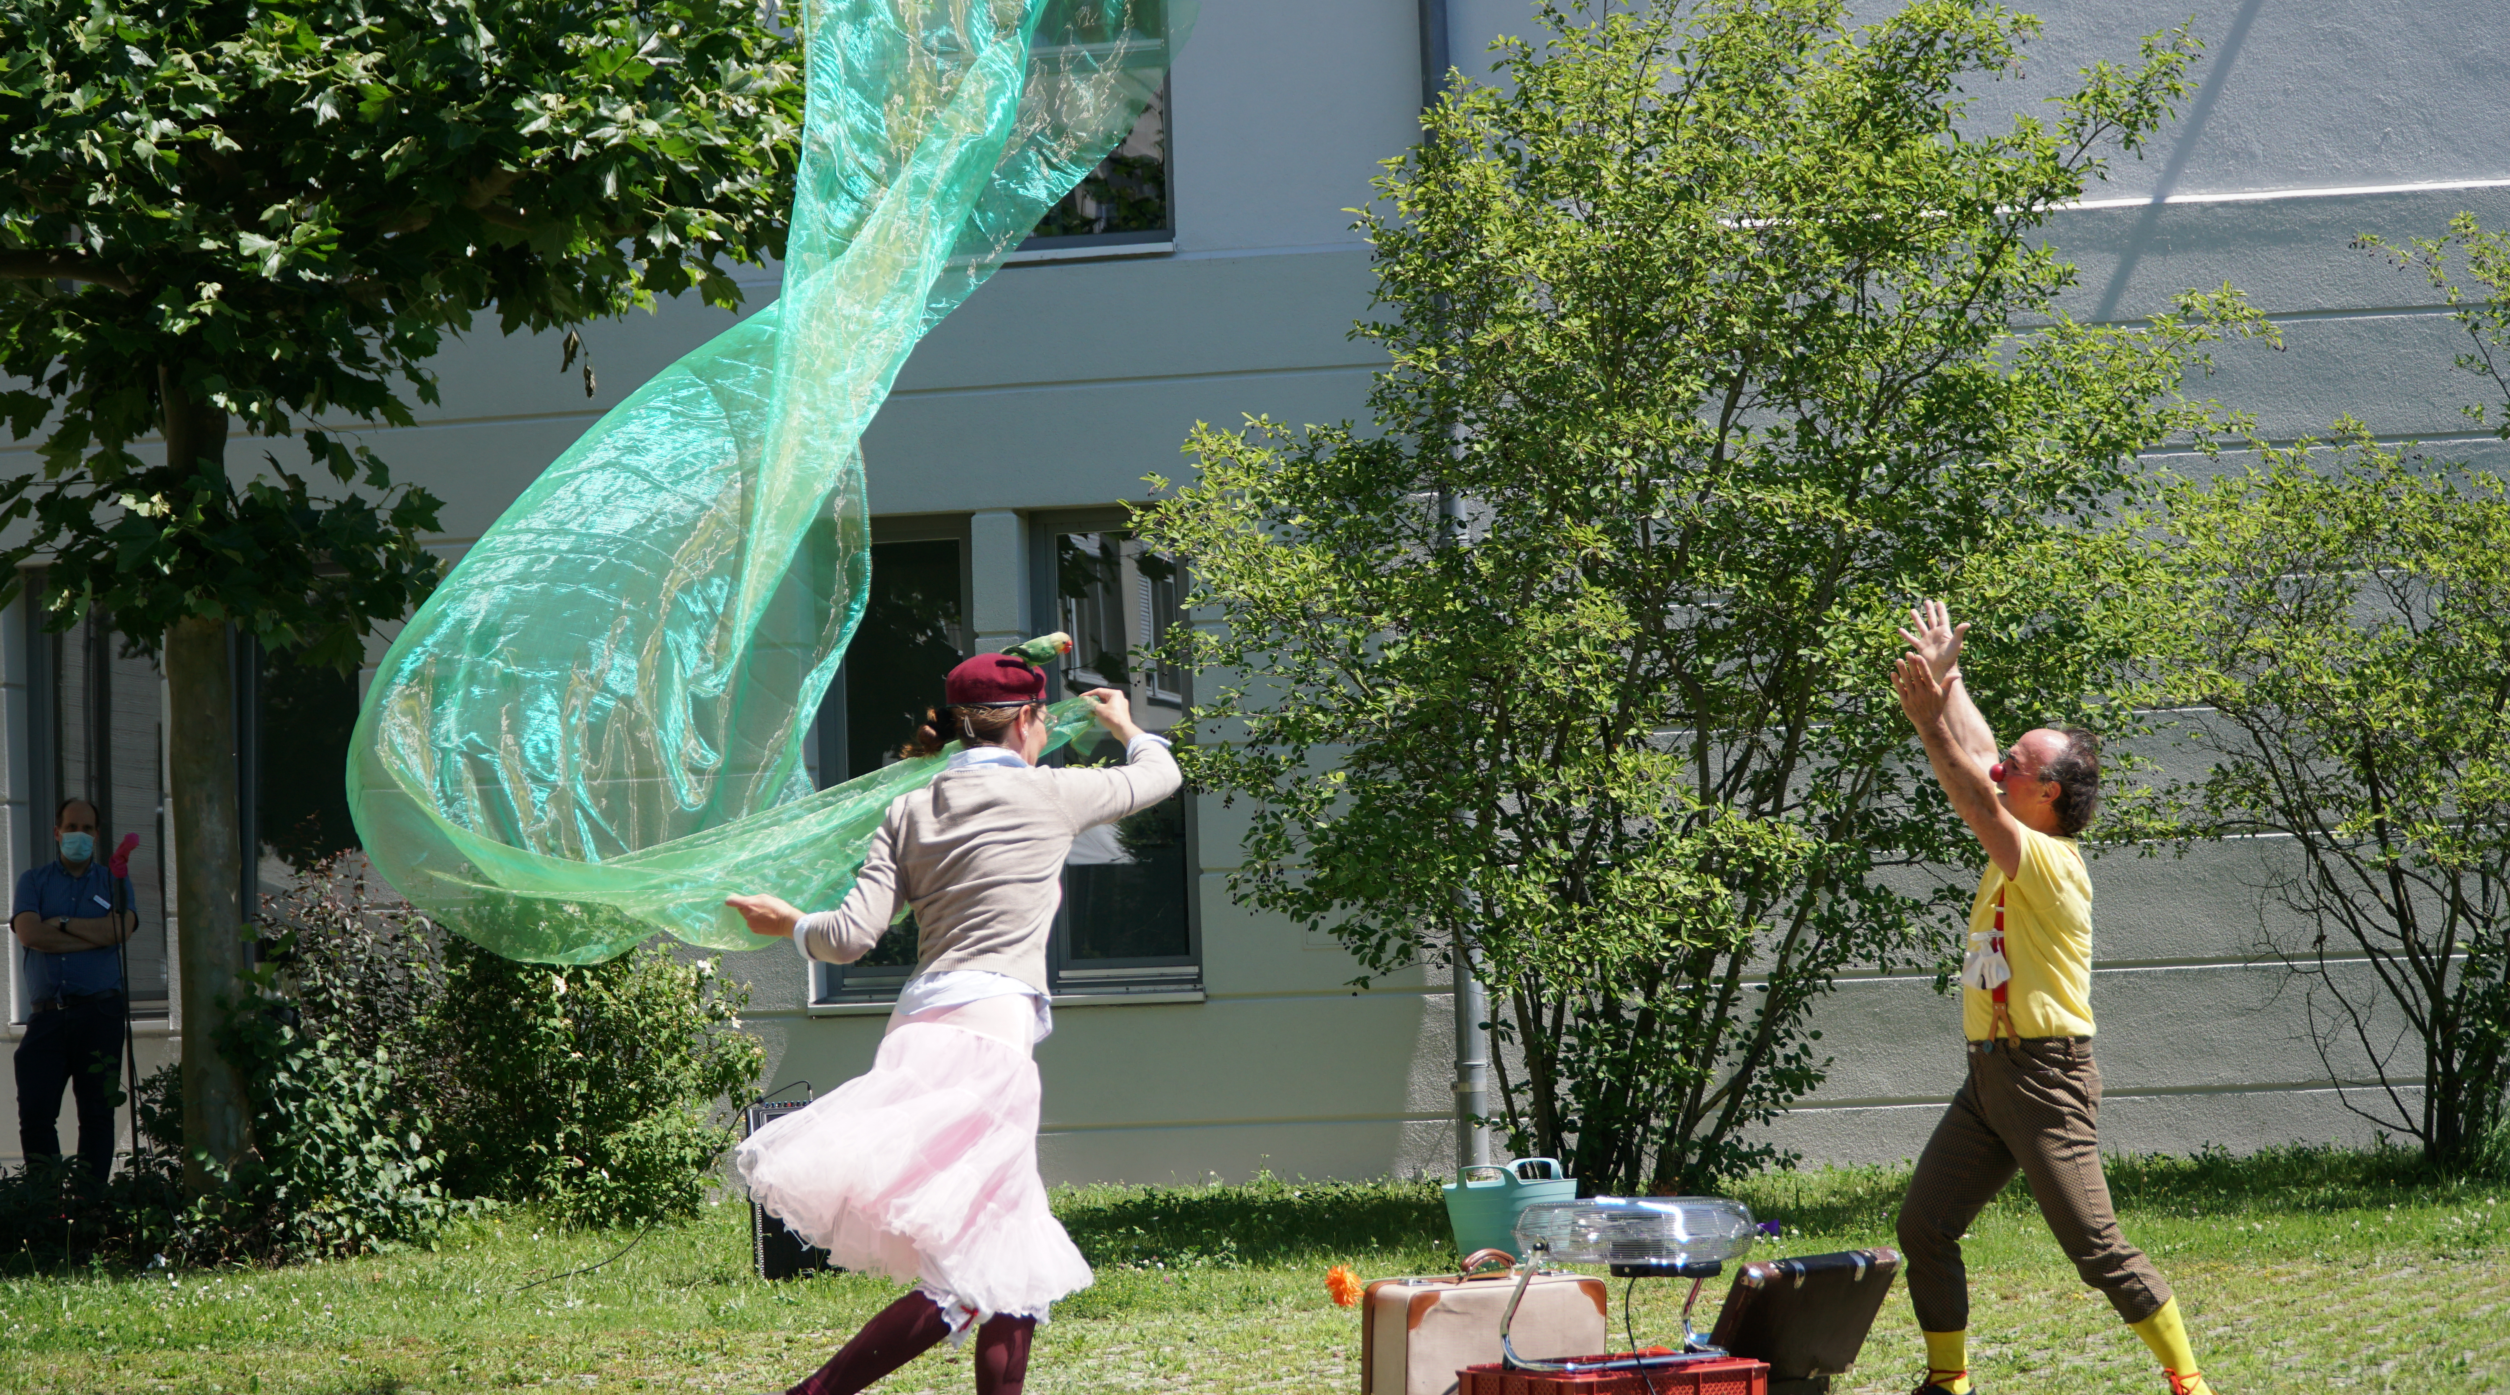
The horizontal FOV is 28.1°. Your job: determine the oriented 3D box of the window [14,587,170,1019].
[{"bbox_3d":[-4.965,0.427,21.450,0.660,1.950,0.180,-2,-2,9],"label":"window"}]

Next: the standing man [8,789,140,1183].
[{"bbox_3d":[-4.559,1.278,19.400,0.520,1.790,0.340,-2,-4,-1],"label":"standing man"}]

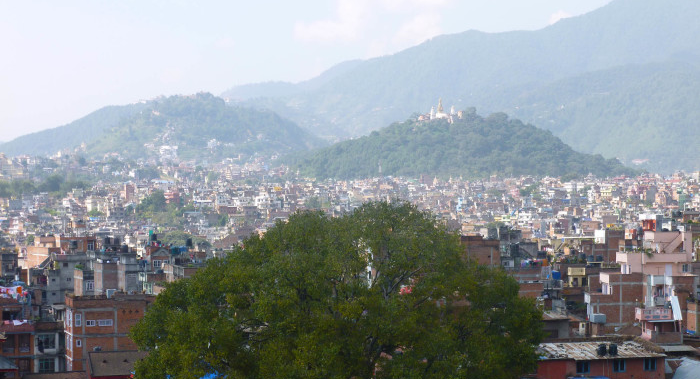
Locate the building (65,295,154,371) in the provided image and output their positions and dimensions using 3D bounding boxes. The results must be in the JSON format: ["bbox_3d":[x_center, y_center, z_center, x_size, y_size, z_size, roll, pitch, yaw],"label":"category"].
[{"bbox_3d":[-26.700,18.100,169.300,9.200,12.500,6.200,0,1,-18],"label":"building"}]

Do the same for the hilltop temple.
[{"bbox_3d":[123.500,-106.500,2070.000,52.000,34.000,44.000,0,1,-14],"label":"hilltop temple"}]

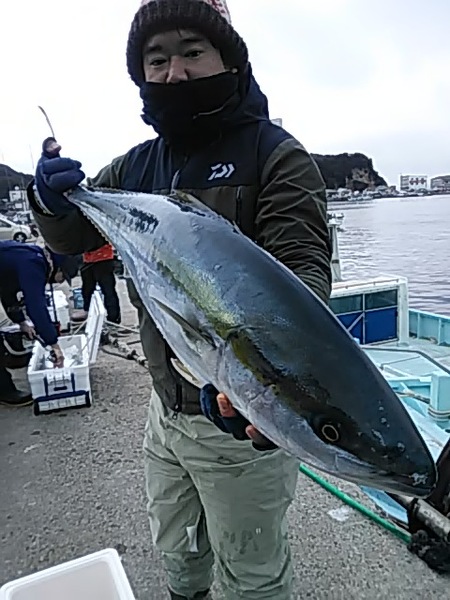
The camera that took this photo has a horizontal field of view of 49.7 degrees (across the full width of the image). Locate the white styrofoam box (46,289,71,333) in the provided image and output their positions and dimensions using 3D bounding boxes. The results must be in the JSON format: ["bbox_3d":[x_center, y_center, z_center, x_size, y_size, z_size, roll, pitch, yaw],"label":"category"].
[{"bbox_3d":[-2.050,0.148,5.806,0.360,0.330,0.800,-6,11,-15],"label":"white styrofoam box"}]

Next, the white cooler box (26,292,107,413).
[{"bbox_3d":[-1.181,0.371,3.664,0.475,0.610,0.900,-6,11,-15],"label":"white cooler box"}]

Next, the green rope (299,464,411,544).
[{"bbox_3d":[0.534,0.867,2.114,0.030,0.030,0.660,-10,13,-29],"label":"green rope"}]

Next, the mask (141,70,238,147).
[{"bbox_3d":[-0.066,-0.365,0.930,0.175,0.145,0.150,-8,14,8],"label":"mask"}]

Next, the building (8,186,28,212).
[{"bbox_3d":[-55.316,-26.922,130.000,5.200,7.000,5.500,-7,12,-19],"label":"building"}]

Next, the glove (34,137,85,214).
[{"bbox_3d":[-0.293,-0.221,0.860,0.090,0.130,0.095,-5,11,-8],"label":"glove"}]

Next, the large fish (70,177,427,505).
[{"bbox_3d":[-0.030,-0.030,0.740,0.800,0.220,0.140,38,21,22],"label":"large fish"}]

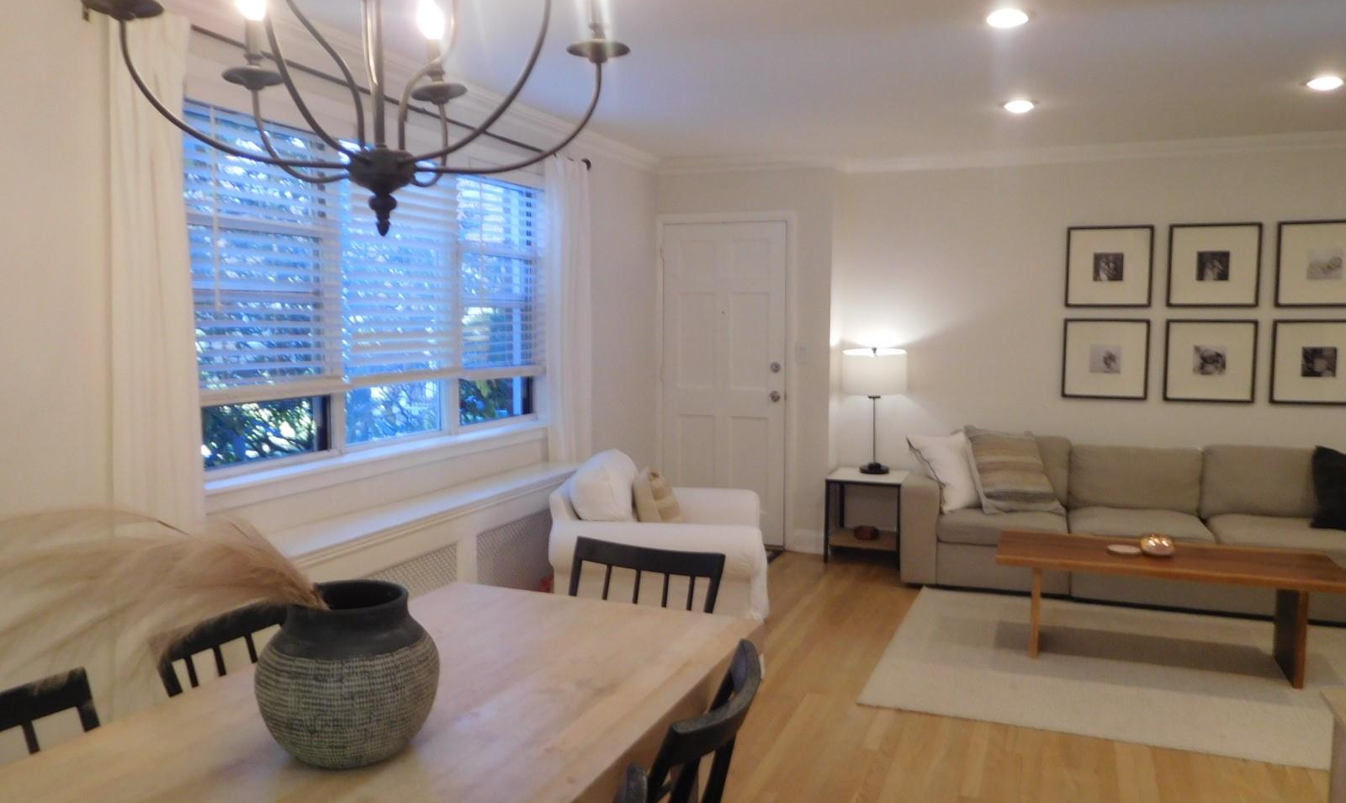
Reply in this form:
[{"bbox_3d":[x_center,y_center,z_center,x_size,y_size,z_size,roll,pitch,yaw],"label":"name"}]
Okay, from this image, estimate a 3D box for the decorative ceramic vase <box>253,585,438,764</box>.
[{"bbox_3d":[-0.509,0.424,1.533,0.275,0.250,0.275,0,5,0],"label":"decorative ceramic vase"}]

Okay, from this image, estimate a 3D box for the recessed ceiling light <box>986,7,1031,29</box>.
[{"bbox_3d":[1.124,-1.291,3.257,0.160,0.030,0.160,2,5,23],"label":"recessed ceiling light"}]

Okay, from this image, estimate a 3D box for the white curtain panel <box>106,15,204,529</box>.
[{"bbox_3d":[-1.465,-0.287,2.771,0.110,1.590,0.260,2,5,23],"label":"white curtain panel"}]

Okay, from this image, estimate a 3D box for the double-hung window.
[{"bbox_3d":[-1.086,-0.414,3.950,0.120,1.150,2.160,2,5,23],"label":"double-hung window"}]

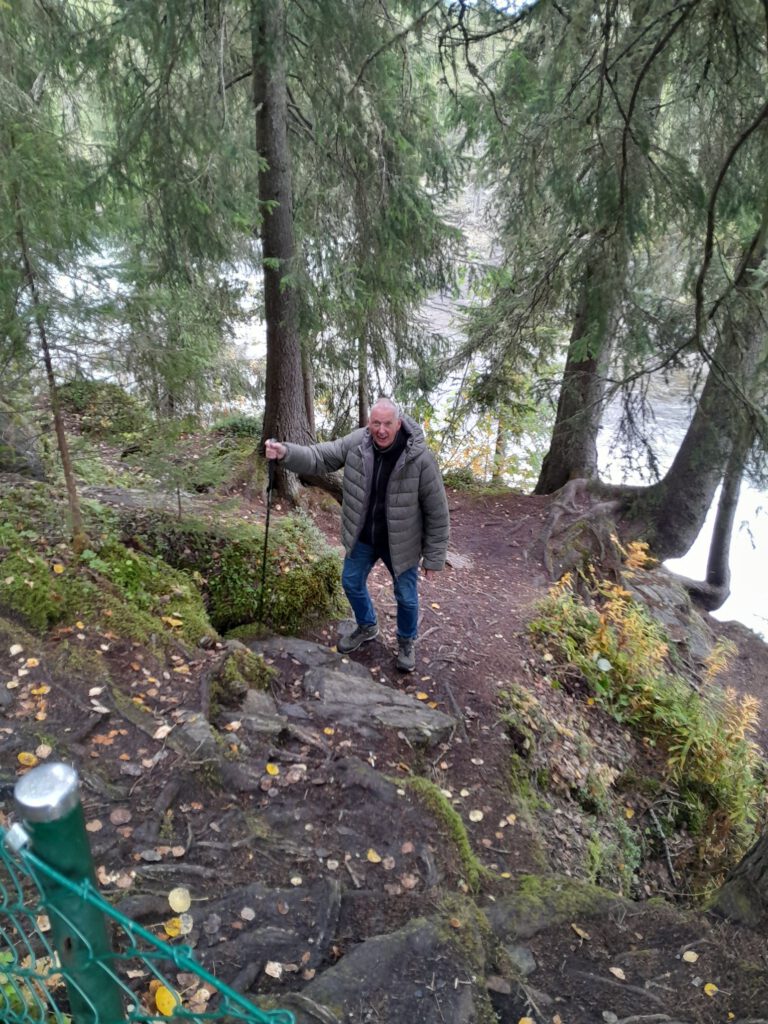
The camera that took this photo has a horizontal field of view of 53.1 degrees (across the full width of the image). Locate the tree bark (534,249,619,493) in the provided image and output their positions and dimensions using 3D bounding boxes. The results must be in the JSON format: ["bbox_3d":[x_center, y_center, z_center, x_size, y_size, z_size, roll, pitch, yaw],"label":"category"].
[{"bbox_3d":[1.900,-1.307,7.453,0.580,2.350,0.540,0,22,0],"label":"tree bark"}]

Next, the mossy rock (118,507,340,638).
[{"bbox_3d":[-1.071,0.397,5.400,1.480,0.640,0.900,0,22,0],"label":"mossy rock"}]

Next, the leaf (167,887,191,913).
[{"bbox_3d":[-0.569,1.073,2.130,0.060,0.010,0.070,0,37,0],"label":"leaf"}]

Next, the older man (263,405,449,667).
[{"bbox_3d":[-0.155,0.143,4.500,1.000,1.710,0.580,4,22,9],"label":"older man"}]

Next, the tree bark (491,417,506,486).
[{"bbox_3d":[1.280,-0.661,8.577,0.150,0.850,0.150,0,22,0],"label":"tree bark"}]

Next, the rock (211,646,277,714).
[{"bbox_3d":[-0.745,0.894,4.080,0.340,0.260,0.300,0,22,0],"label":"rock"}]

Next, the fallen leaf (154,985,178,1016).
[{"bbox_3d":[-0.517,1.162,1.830,0.056,0.012,0.075,0,37,0],"label":"fallen leaf"}]

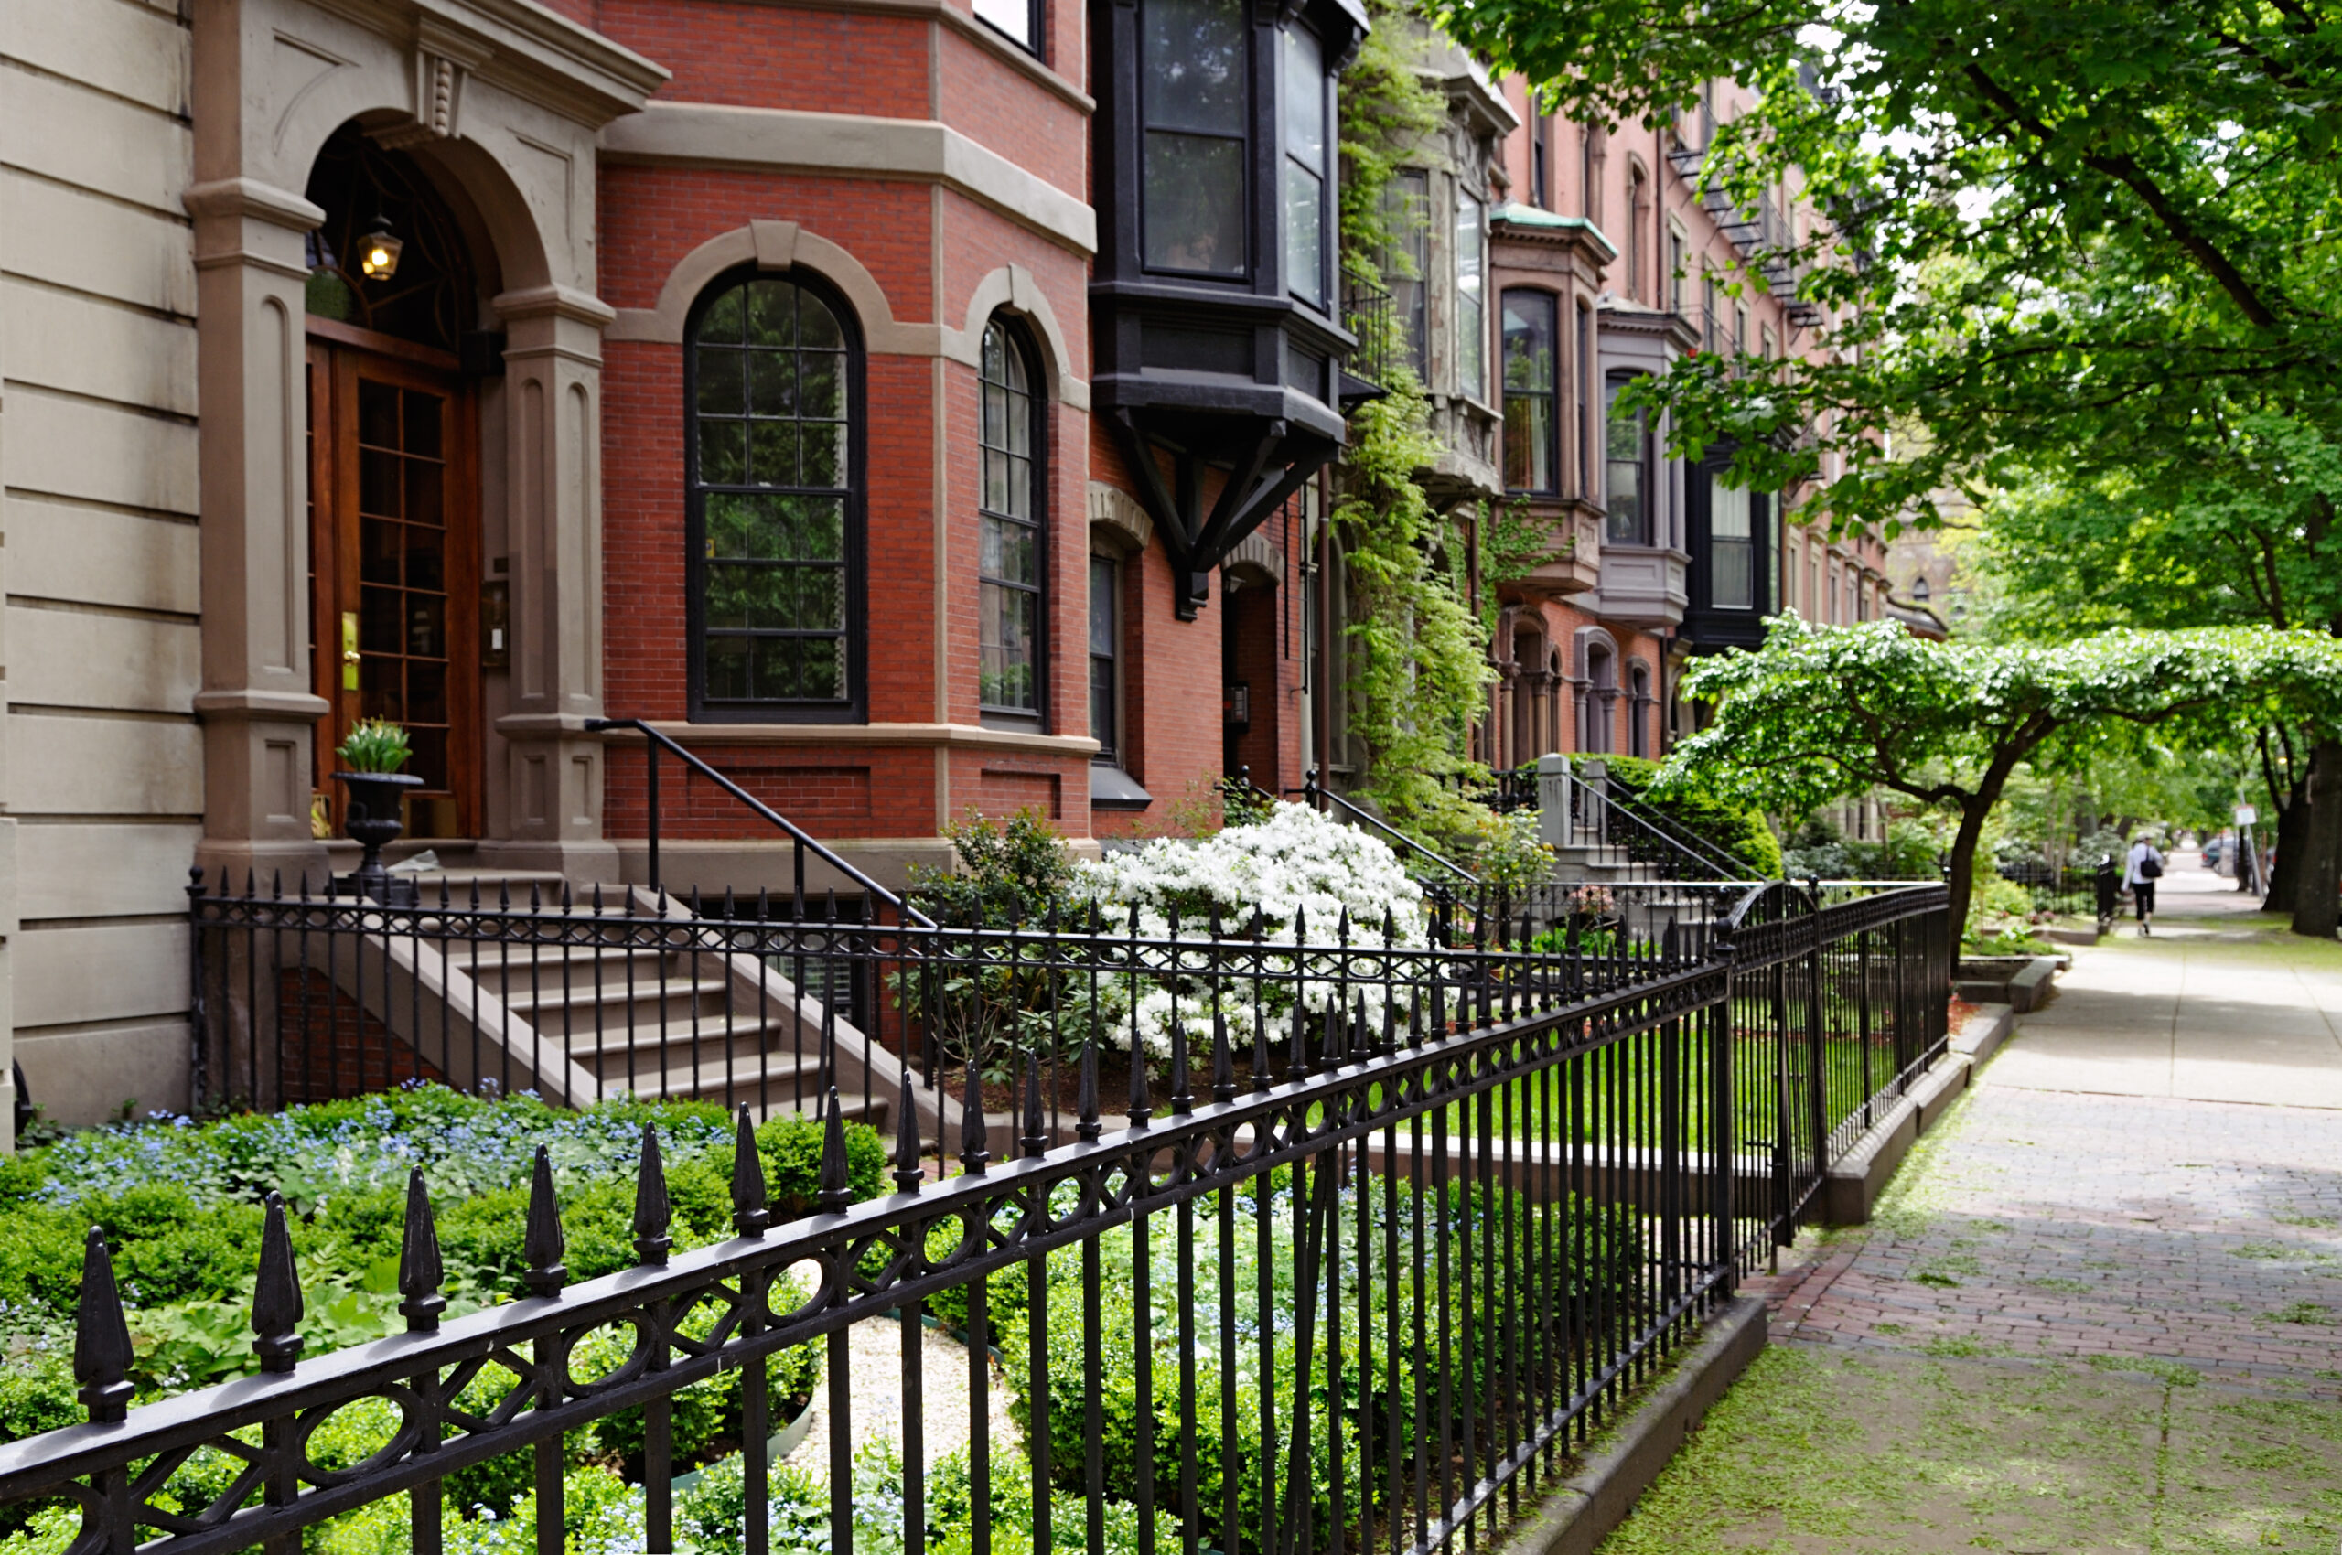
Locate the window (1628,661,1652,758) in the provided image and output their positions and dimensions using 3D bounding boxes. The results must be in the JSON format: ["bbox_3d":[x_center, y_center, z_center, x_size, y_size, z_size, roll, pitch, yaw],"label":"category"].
[{"bbox_3d":[7.852,-0.993,35.800,0.220,1.850,0.950,-1,-2,25],"label":"window"}]

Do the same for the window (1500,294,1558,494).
[{"bbox_3d":[4.829,-5.186,28.800,0.860,2.720,0.170,0,-2,-20],"label":"window"}]

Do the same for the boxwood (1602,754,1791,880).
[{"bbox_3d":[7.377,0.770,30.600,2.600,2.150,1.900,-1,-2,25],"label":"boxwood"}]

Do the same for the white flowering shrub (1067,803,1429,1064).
[{"bbox_3d":[0.496,0.962,14.000,2.050,1.600,2.150,-1,-2,25],"label":"white flowering shrub"}]

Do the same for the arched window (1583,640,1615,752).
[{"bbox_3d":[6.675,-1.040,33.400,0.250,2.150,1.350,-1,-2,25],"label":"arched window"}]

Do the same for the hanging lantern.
[{"bbox_3d":[-4.069,-2.735,11.050,0.190,0.330,0.190,-1,-2,25],"label":"hanging lantern"}]

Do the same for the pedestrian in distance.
[{"bbox_3d":[15.345,1.702,33.800,0.580,1.650,0.420,-1,-2,25],"label":"pedestrian in distance"}]

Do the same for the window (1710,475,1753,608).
[{"bbox_3d":[10.907,-4.601,41.700,0.930,2.580,0.180,0,-2,-20],"label":"window"}]

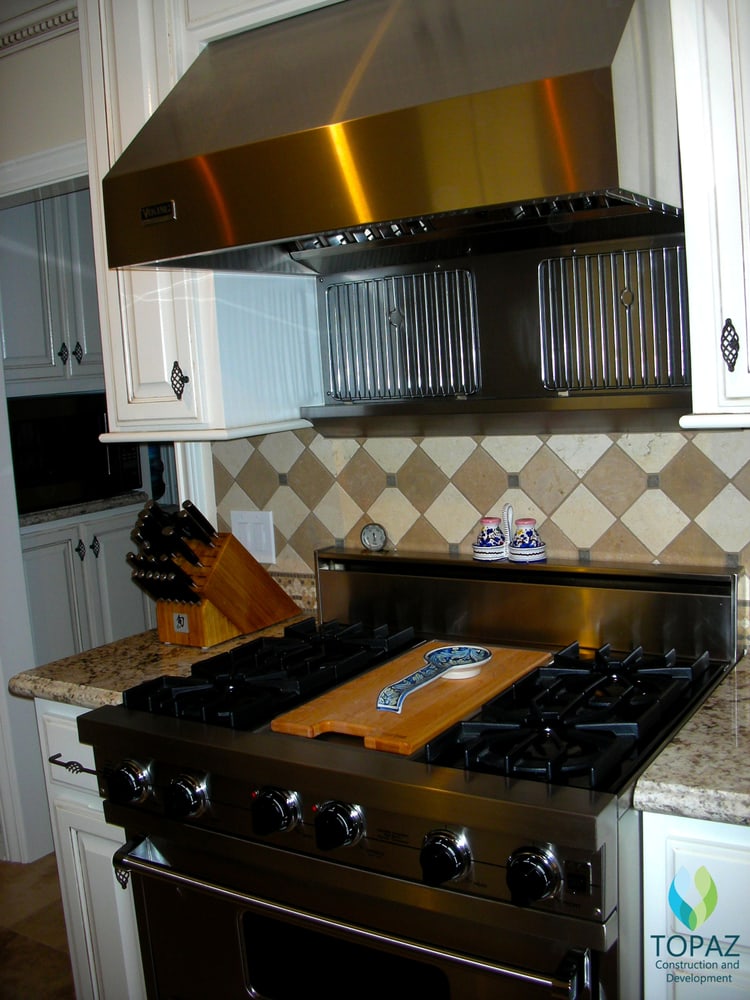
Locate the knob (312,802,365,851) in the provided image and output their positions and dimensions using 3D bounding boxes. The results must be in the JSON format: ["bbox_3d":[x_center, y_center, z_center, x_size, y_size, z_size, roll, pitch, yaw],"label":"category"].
[{"bbox_3d":[-0.053,0.464,1.428,0.064,0.064,0.042,1,0,33],"label":"knob"}]

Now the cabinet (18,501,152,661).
[{"bbox_3d":[-1.252,0.545,3.751,0.580,0.990,0.760,1,8,33],"label":"cabinet"}]

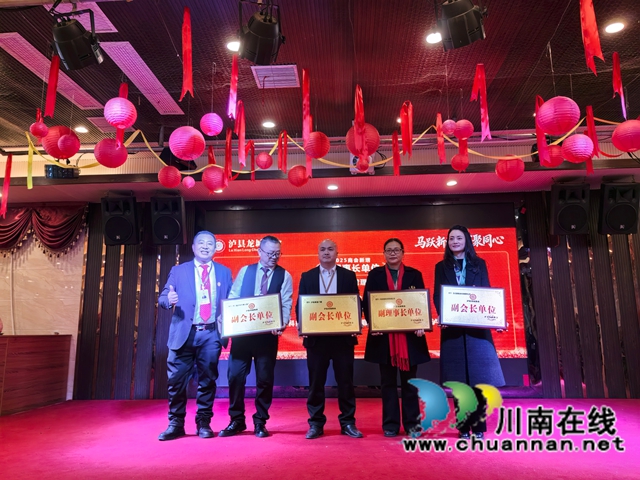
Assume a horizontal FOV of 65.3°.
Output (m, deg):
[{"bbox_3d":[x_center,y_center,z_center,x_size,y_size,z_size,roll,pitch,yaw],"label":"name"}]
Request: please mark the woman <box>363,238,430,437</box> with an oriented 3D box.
[{"bbox_3d":[0.635,0.779,4.191,0.540,1.618,0.380,-2,-11,7],"label":"woman"}]

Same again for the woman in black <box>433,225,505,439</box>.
[{"bbox_3d":[1.207,0.710,4.127,0.560,1.717,0.380,-3,-12,11],"label":"woman in black"}]

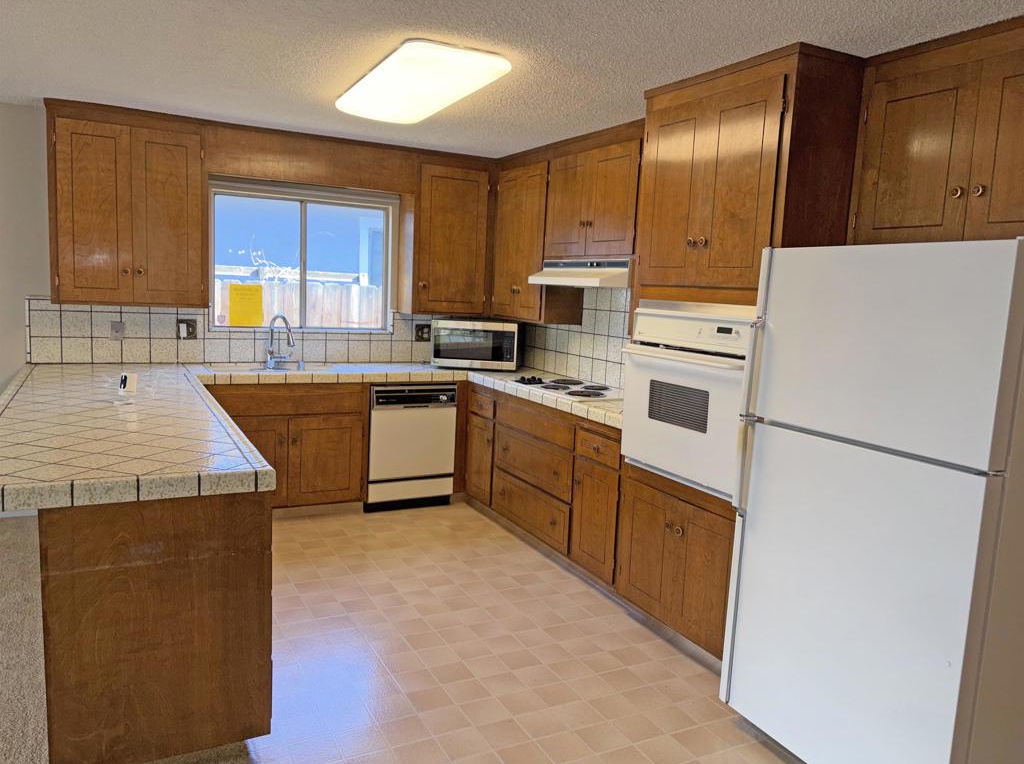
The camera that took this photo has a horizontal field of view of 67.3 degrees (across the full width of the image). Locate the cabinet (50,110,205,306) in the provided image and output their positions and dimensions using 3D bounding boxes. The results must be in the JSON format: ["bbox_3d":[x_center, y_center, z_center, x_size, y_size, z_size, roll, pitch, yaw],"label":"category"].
[{"bbox_3d":[-2.247,-0.974,4.540,0.816,1.040,0.319,-1,8,-27],"label":"cabinet"}]

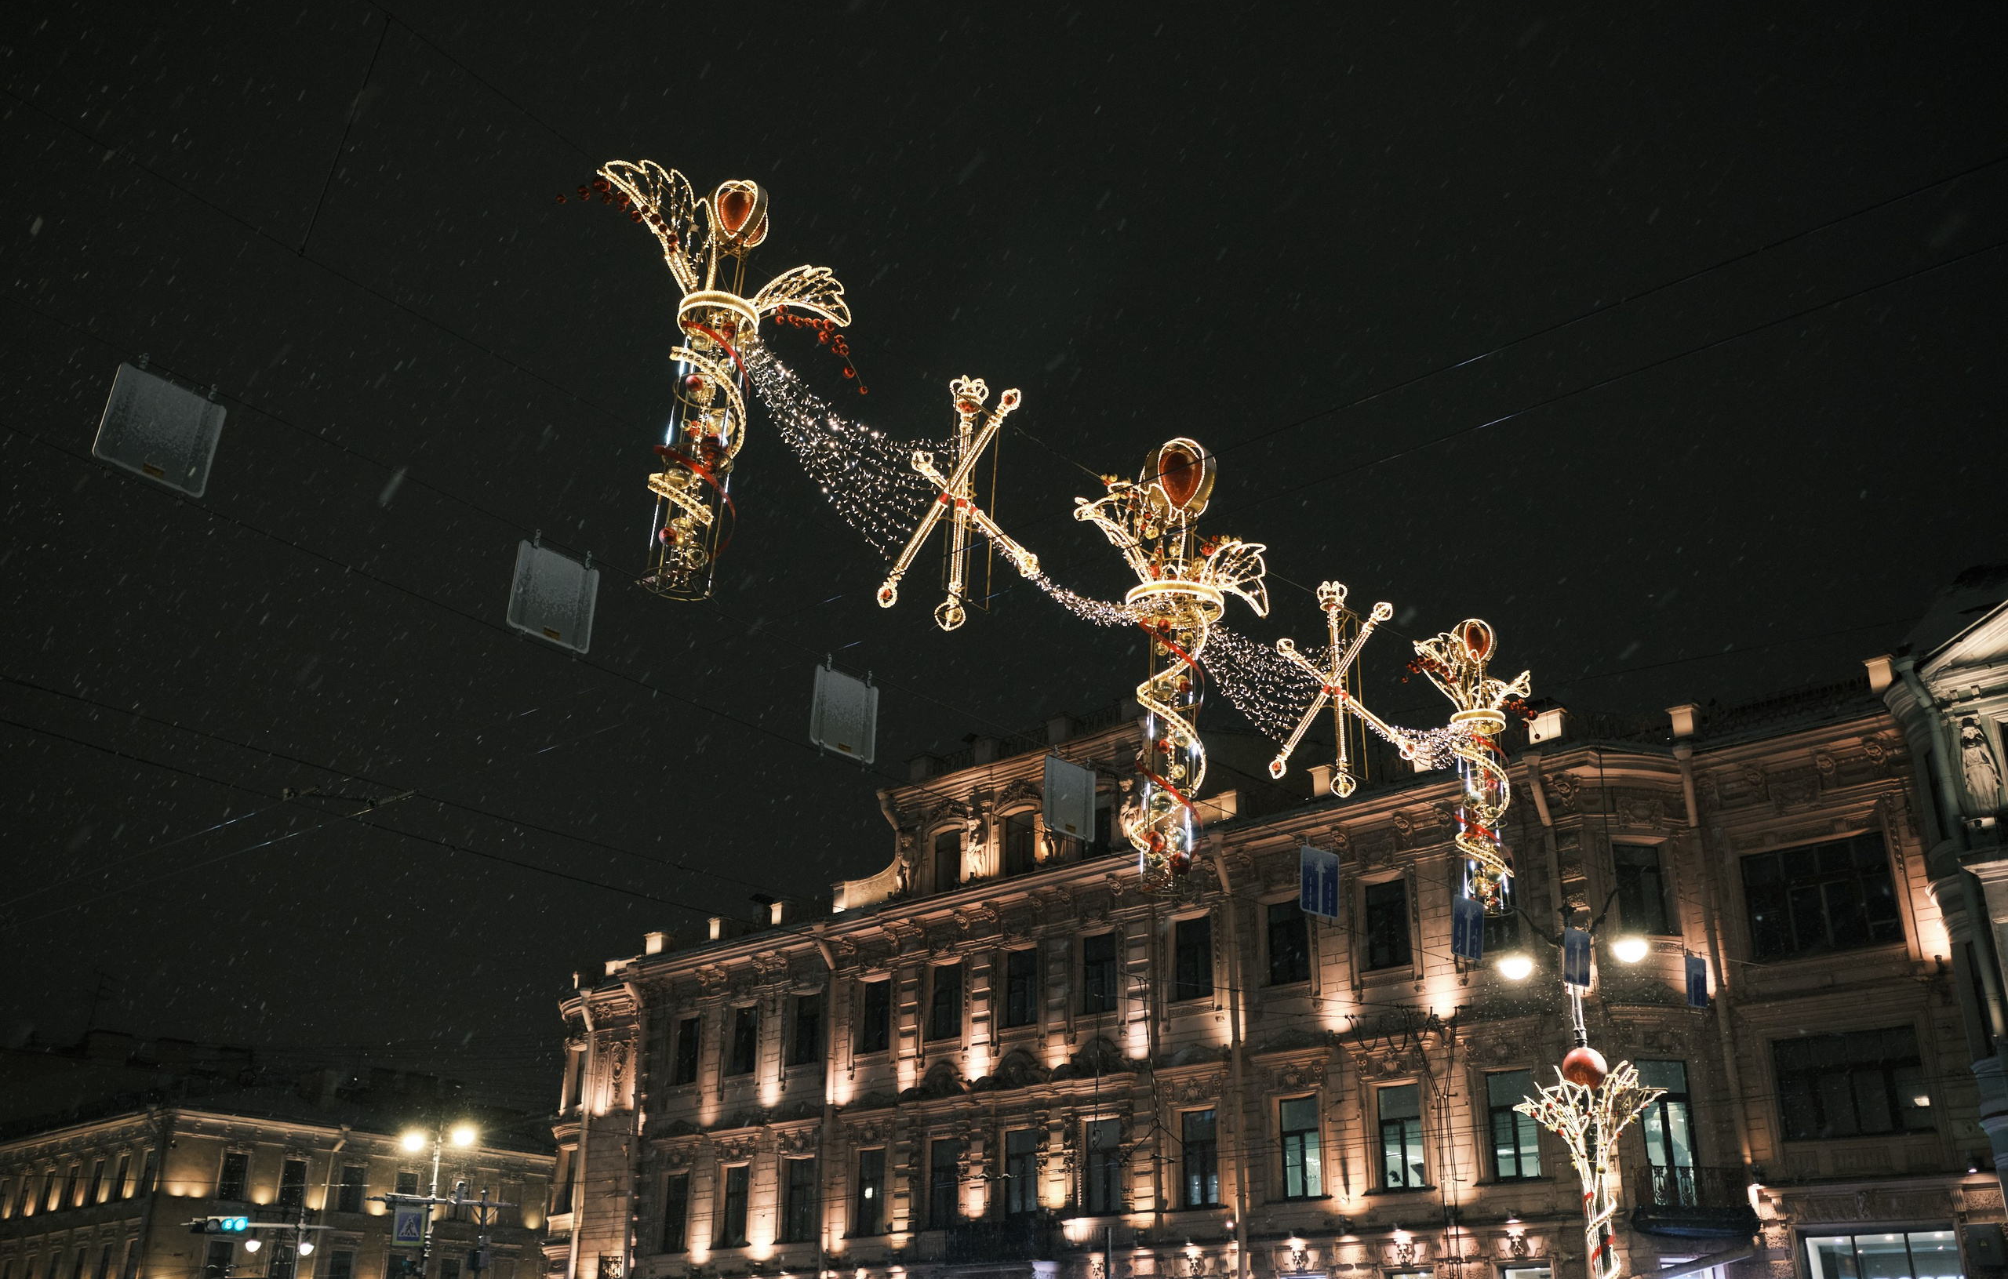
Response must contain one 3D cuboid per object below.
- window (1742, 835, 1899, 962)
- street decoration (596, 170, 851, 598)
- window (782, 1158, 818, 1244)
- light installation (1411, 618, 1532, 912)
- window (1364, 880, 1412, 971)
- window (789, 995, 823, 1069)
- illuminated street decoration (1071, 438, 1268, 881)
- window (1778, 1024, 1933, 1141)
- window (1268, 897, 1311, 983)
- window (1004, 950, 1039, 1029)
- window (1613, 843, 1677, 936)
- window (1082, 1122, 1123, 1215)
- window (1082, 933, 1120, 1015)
[{"bbox_3d":[15.759,4.989,37.732,2.738,2.128,0.200,-18,-29,38],"label":"window"},{"bbox_3d":[-2.404,-2.211,16.424,1.000,3.990,2.817,-19,-29,39],"label":"street decoration"},{"bbox_3d":[-5.294,14.569,50.678,1.104,2.079,0.180,-18,-29,38],"label":"window"},{"bbox_3d":[6.341,1.628,25.869,1.000,4.058,3.118,-19,-29,39],"label":"light installation"},{"bbox_3d":[8.085,5.947,40.814,1.050,1.841,0.200,-19,-29,39],"label":"window"},{"bbox_3d":[-5.323,10.594,52.965,1.027,1.834,0.200,-18,-29,38],"label":"window"},{"bbox_3d":[1.851,0.109,20.849,1.300,5.125,3.451,-19,-29,39],"label":"illuminated street decoration"},{"bbox_3d":[14.896,7.832,34.401,2.510,1.706,0.180,-18,-29,38],"label":"window"},{"bbox_3d":[6.362,6.735,43.394,1.027,1.834,0.200,-18,-29,38],"label":"window"},{"bbox_3d":[0.437,8.553,47.757,1.077,1.824,0.180,-18,-29,38],"label":"window"},{"bbox_3d":[12.457,4.885,38.124,1.100,1.841,0.200,6,-23,-13],"label":"window"},{"bbox_3d":[2.282,12.081,44.731,1.027,2.062,0.200,-18,-29,38],"label":"window"},{"bbox_3d":[2.320,7.938,46.416,1.027,1.834,0.200,-18,-29,38],"label":"window"}]

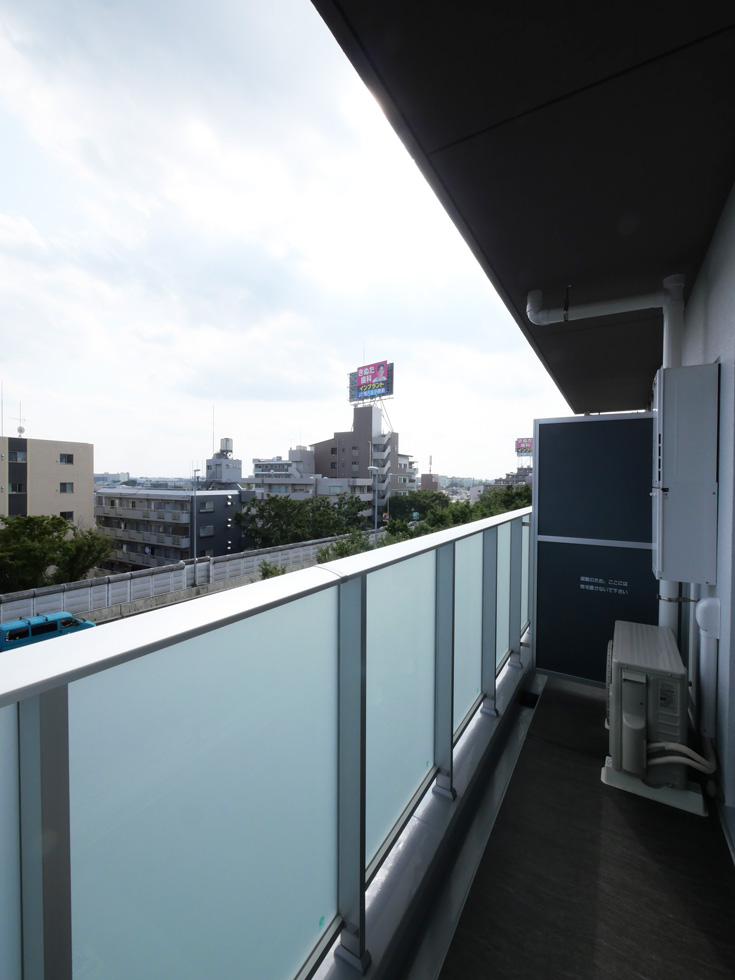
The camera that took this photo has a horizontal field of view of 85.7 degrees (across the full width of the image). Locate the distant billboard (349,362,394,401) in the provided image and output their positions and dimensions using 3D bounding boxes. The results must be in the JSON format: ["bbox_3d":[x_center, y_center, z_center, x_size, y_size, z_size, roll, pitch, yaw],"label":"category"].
[{"bbox_3d":[0.630,-20.600,76.000,11.000,5.900,1.500,1,1,39],"label":"distant billboard"}]

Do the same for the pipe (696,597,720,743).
[{"bbox_3d":[1.640,0.845,1.912,0.075,0.650,0.095,1,1,32],"label":"pipe"}]

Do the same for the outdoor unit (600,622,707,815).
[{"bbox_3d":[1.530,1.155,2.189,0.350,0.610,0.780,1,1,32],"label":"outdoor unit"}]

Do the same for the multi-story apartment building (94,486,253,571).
[{"bbox_3d":[-25.201,5.035,52.535,19.000,11.000,9.600,1,1,30],"label":"multi-story apartment building"}]

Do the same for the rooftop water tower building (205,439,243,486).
[{"bbox_3d":[-20.100,-4.000,55.800,3.140,6.500,3.450,1,1,30],"label":"rooftop water tower building"}]

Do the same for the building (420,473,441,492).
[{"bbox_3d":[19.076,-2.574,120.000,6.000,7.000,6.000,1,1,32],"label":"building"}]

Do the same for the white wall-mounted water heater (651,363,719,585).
[{"bbox_3d":[1.682,-0.084,2.129,0.245,1.050,0.470,1,1,32],"label":"white wall-mounted water heater"}]

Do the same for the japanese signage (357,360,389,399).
[{"bbox_3d":[0.890,-20.800,75.000,7.200,6.000,0.400,1,1,39],"label":"japanese signage"}]

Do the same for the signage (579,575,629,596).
[{"bbox_3d":[1.710,0.694,2.872,0.310,0.108,0.008,1,1,32],"label":"signage"}]

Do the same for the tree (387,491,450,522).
[{"bbox_3d":[10.810,3.897,84.000,12.000,7.800,9.000,1,1,32],"label":"tree"}]

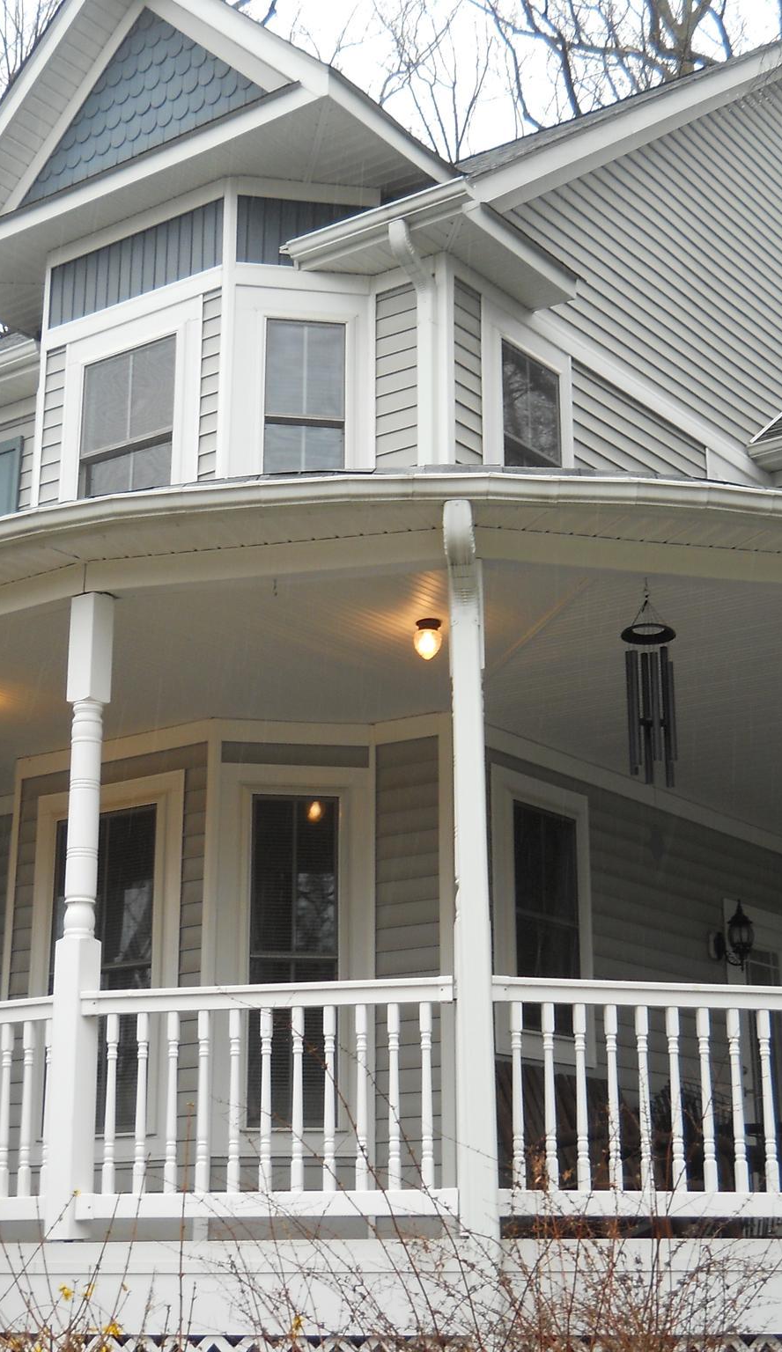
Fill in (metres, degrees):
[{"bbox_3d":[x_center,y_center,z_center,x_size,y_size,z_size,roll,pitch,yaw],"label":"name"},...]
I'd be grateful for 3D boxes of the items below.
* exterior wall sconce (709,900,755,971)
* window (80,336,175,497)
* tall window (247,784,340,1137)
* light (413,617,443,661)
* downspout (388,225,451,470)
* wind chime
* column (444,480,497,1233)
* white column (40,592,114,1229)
[{"bbox_3d":[2.224,1.696,12.572,0.270,0.465,0.165,-12,-20,34],"label":"exterior wall sconce"},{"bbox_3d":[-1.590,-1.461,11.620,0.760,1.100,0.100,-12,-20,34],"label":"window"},{"bbox_3d":[-0.522,1.520,10.371,0.487,1.795,0.100,2,-17,-9],"label":"tall window"},{"bbox_3d":[0.178,-0.161,9.051,0.135,0.185,0.135,0,-17,0],"label":"light"},{"bbox_3d":[0.102,-1.906,11.108,0.140,1.400,0.380,-12,-20,34],"label":"downspout"},{"bbox_3d":[1.018,0.029,7.587,0.215,0.839,0.215,0,-17,0],"label":"wind chime"},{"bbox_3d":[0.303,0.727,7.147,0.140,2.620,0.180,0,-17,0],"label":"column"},{"bbox_3d":[-1.208,0.897,7.550,0.135,2.540,0.135,-12,-20,34],"label":"white column"}]

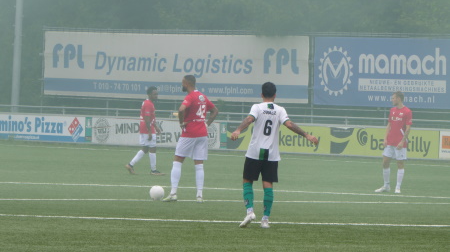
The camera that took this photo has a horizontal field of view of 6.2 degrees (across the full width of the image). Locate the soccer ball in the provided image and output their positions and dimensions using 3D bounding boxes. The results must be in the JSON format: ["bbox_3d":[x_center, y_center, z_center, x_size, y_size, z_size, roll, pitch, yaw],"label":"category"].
[{"bbox_3d":[-1.025,1.010,63.200,0.220,0.220,0.220,2,0,0],"label":"soccer ball"}]

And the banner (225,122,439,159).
[{"bbox_3d":[2.917,0.394,116.900,0.060,0.780,9.070,1,1,-39],"label":"banner"}]

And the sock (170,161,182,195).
[{"bbox_3d":[-0.717,0.780,62.500,0.150,0.500,0.140,5,0,0],"label":"sock"}]

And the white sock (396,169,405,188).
[{"bbox_3d":[3.050,0.920,72.700,0.110,0.345,0.120,8,-3,0],"label":"white sock"}]

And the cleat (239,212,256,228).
[{"bbox_3d":[0.287,1.168,52.050,0.280,0.110,0.100,-37,-24,35],"label":"cleat"}]

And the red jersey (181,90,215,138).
[{"bbox_3d":[-0.394,-0.173,62.600,0.560,0.720,0.340,1,1,-38],"label":"red jersey"}]

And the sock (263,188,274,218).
[{"bbox_3d":[0.546,0.950,52.000,0.115,0.355,0.125,5,0,-6],"label":"sock"}]

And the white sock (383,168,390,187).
[{"bbox_3d":[2.858,0.911,73.900,0.130,0.340,0.120,1,0,0],"label":"white sock"}]

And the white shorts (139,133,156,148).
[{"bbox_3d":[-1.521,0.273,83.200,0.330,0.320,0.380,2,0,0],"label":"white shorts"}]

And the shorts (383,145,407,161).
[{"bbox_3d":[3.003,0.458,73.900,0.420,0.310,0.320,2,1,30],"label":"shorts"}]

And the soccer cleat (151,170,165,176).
[{"bbox_3d":[-1.322,0.919,82.400,0.285,0.110,0.100,2,0,0],"label":"soccer cleat"}]

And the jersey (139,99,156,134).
[{"bbox_3d":[-1.515,-0.183,82.400,0.330,0.680,0.500,2,0,-5],"label":"jersey"}]

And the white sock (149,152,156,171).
[{"bbox_3d":[-1.432,0.718,83.200,0.140,0.370,0.125,-3,0,0],"label":"white sock"}]

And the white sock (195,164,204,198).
[{"bbox_3d":[-0.367,0.815,62.300,0.120,0.495,0.125,0,1,-21],"label":"white sock"}]

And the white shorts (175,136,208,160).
[{"bbox_3d":[-0.492,0.320,62.600,0.460,0.390,0.350,1,1,-37],"label":"white shorts"}]

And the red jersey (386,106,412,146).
[{"bbox_3d":[3.090,0.023,73.900,0.480,0.720,0.300,2,1,30],"label":"red jersey"}]

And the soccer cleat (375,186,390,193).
[{"bbox_3d":[2.786,1.124,73.900,0.285,0.115,0.105,2,1,-24],"label":"soccer cleat"}]

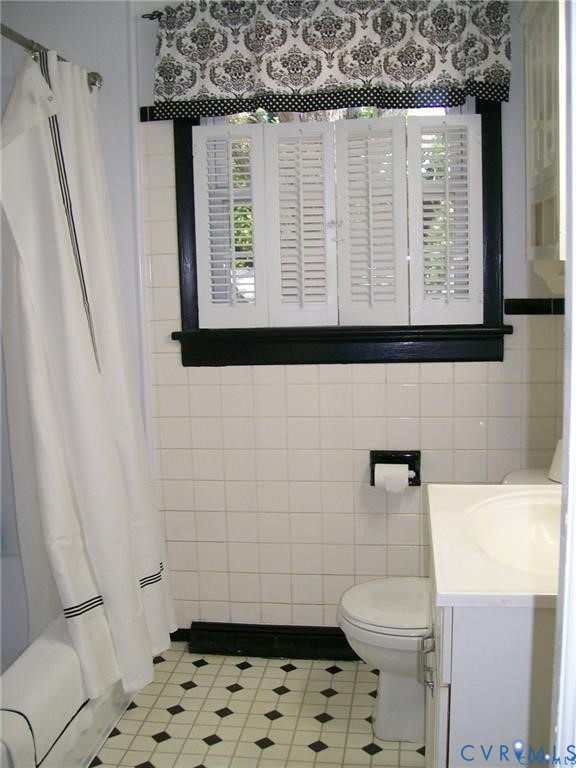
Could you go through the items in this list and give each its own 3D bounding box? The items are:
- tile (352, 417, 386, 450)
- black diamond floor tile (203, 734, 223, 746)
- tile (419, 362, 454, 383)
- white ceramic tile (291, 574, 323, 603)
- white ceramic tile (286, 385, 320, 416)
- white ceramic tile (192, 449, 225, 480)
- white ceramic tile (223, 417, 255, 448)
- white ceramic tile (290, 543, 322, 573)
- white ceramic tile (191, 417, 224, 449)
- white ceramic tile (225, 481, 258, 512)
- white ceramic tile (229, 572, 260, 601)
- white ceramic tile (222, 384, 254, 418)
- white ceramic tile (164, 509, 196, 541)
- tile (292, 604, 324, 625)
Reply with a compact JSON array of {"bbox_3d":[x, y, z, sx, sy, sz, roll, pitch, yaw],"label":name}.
[{"bbox_3d":[0.271,0.162,2.649,0.108,0.108,0.009,-1,7,8],"label":"tile"},{"bbox_3d":[-0.207,0.986,2.204,0.041,0.006,0.041,-7,9,-37],"label":"black diamond floor tile"},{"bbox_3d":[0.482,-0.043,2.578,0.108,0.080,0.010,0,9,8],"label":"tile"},{"bbox_3d":[0.068,0.711,2.760,0.109,0.108,0.009,0,7,8],"label":"white ceramic tile"},{"bbox_3d":[0.051,0.057,2.651,0.108,0.108,0.010,0,9,8],"label":"white ceramic tile"},{"bbox_3d":[-0.270,0.277,2.752,0.109,0.108,0.009,0,7,8],"label":"white ceramic tile"},{"bbox_3d":[-0.163,0.166,2.696,0.108,0.108,0.010,0,9,8],"label":"white ceramic tile"},{"bbox_3d":[0.065,0.597,2.736,0.108,0.108,0.010,-1,8,8],"label":"white ceramic tile"},{"bbox_3d":[-0.274,0.167,2.726,0.108,0.108,0.009,-1,7,8],"label":"white ceramic tile"},{"bbox_3d":[-0.158,0.383,2.724,0.108,0.108,0.009,0,8,8],"label":"white ceramic tile"},{"bbox_3d":[-0.148,0.708,2.779,0.108,0.108,0.010,0,9,8],"label":"white ceramic tile"},{"bbox_3d":[-0.167,0.058,2.709,0.109,0.108,0.009,0,7,8],"label":"white ceramic tile"},{"bbox_3d":[-0.373,0.493,2.779,0.105,0.108,0.009,0,7,7],"label":"white ceramic tile"},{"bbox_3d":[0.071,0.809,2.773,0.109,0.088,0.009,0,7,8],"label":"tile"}]

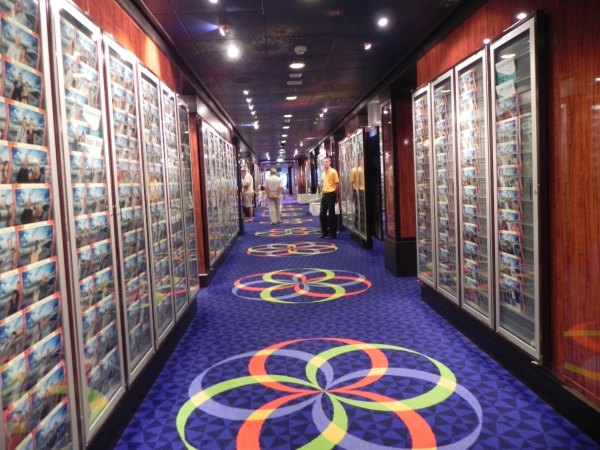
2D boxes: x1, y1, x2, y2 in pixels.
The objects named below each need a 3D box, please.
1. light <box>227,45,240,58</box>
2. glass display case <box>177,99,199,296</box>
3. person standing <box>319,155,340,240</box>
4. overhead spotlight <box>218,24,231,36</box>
[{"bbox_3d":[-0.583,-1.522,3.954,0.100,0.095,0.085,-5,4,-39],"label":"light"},{"bbox_3d":[-1.118,-0.238,4.369,0.110,1.860,0.570,-3,3,-3],"label":"glass display case"},{"bbox_3d":[0.606,-0.594,9.893,0.470,1.750,0.340,0,4,35],"label":"person standing"},{"bbox_3d":[-0.571,-1.470,3.405,0.090,0.085,0.080,-4,4,-24],"label":"overhead spotlight"}]

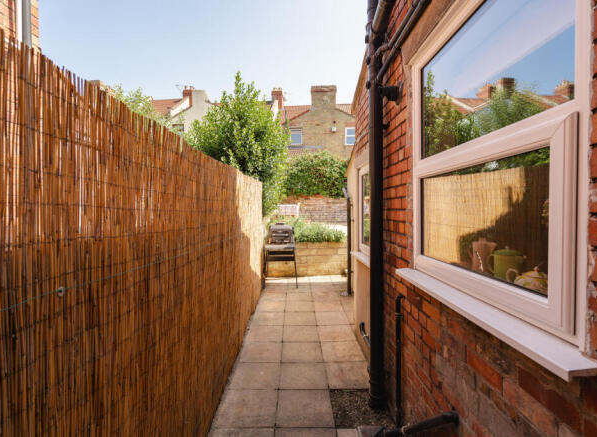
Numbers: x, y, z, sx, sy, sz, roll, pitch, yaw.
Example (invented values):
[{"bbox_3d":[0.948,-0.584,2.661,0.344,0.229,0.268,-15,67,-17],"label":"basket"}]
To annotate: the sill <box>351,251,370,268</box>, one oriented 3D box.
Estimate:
[{"bbox_3d":[0.720,0.445,3.120,0.130,0.040,1.050,0,2,-1],"label":"sill"}]

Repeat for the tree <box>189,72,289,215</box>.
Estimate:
[{"bbox_3d":[-1.480,-1.500,7.300,2.500,4.100,2.400,0,2,0],"label":"tree"}]

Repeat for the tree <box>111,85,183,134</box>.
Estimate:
[{"bbox_3d":[-4.500,-1.650,8.700,2.400,4.000,2.300,0,2,0],"label":"tree"}]

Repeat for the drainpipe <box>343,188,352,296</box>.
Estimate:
[{"bbox_3d":[0.865,0.420,5.050,0.110,1.870,0.090,0,2,-1],"label":"drainpipe"}]

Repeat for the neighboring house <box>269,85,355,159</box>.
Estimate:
[{"bbox_3d":[1.750,-4.900,23.500,6.800,8.400,7.000,0,2,0],"label":"neighboring house"}]

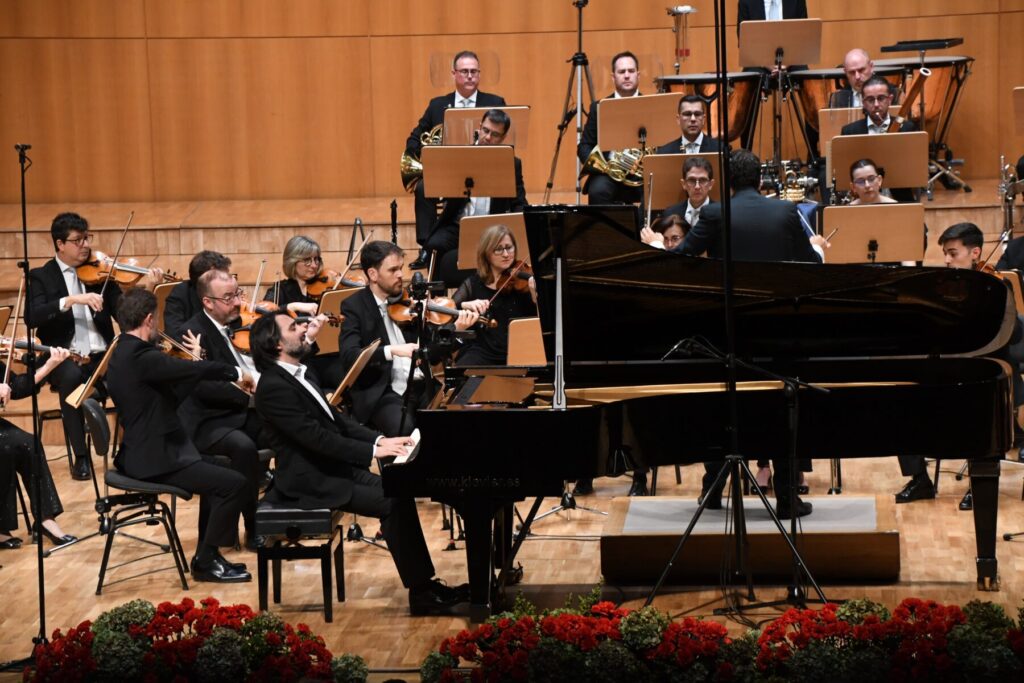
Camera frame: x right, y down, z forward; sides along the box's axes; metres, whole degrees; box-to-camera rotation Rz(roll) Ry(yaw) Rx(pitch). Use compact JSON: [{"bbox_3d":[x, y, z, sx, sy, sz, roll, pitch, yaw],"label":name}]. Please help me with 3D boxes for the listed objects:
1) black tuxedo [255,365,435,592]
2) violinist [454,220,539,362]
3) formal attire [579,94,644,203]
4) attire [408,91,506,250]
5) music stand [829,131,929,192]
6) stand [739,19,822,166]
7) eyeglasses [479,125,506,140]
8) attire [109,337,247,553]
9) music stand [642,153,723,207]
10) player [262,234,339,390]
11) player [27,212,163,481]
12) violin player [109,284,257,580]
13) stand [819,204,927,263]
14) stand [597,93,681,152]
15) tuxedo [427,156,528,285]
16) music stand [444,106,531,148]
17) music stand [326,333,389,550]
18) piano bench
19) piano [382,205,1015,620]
[{"bbox_3d":[-0.750,0.595,19.100,0.800,0.990,0.550,-1,7,4],"label":"black tuxedo"},{"bbox_3d":[-0.090,0.081,21.500,0.550,1.300,0.720,-6,9,-25],"label":"violinist"},{"bbox_3d":[0.700,-1.028,26.900,0.600,1.000,0.720,-3,8,-6],"label":"formal attire"},{"bbox_3d":[-0.358,-1.079,27.300,0.620,1.000,0.720,-3,8,-5],"label":"attire"},{"bbox_3d":[2.079,-0.629,24.300,0.540,1.120,0.480,-1,8,4],"label":"music stand"},{"bbox_3d":[1.776,-1.470,28.200,0.540,1.280,0.480,-1,8,4],"label":"stand"},{"bbox_3d":[-0.115,-1.237,25.250,0.140,0.048,0.140,24,17,7],"label":"eyeglasses"},{"bbox_3d":[-1.571,0.465,20.100,0.720,1.000,0.580,-4,7,-21],"label":"attire"},{"bbox_3d":[1.018,-0.546,24.600,0.550,1.080,0.520,-2,7,-5],"label":"music stand"},{"bbox_3d":[-1.119,0.099,22.900,0.620,1.310,0.780,-8,9,-41],"label":"player"},{"bbox_3d":[-2.291,0.031,23.300,0.700,1.420,0.800,-7,9,-36],"label":"player"},{"bbox_3d":[-1.511,0.419,19.480,0.680,1.330,0.550,-4,8,-14],"label":"violin player"},{"bbox_3d":[1.991,-0.176,23.500,0.550,1.100,0.520,-2,7,-5],"label":"stand"},{"bbox_3d":[0.795,-0.905,26.200,0.550,1.100,0.520,-4,7,-16],"label":"stand"},{"bbox_3d":[-0.209,-0.714,25.800,0.580,0.880,0.660,0,7,14],"label":"tuxedo"},{"bbox_3d":[-0.152,-0.882,26.600,0.530,1.130,0.480,-2,8,0],"label":"music stand"},{"bbox_3d":[-0.762,0.475,21.050,0.540,1.000,0.540,-1,7,7],"label":"music stand"},{"bbox_3d":[-0.924,0.949,18.620,0.340,0.480,0.520,-1,8,5],"label":"piano bench"},{"bbox_3d":[0.871,0.240,19.146,2.750,1.840,1.550,-1,7,4],"label":"piano"}]

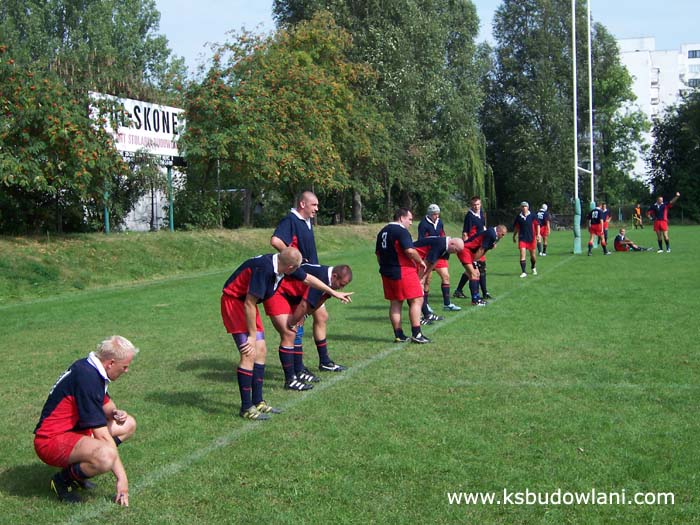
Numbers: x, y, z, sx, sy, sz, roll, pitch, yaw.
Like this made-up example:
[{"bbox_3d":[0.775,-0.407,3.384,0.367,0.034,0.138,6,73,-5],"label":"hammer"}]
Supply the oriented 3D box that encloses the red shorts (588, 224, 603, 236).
[{"bbox_3d":[8.309,-1.069,33.400,0.460,0.400,0.310,1,4,38],"label":"red shorts"}]

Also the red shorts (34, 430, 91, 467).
[{"bbox_3d":[-1.813,1.179,6.250,0.380,0.260,0.390,-2,3,3],"label":"red shorts"}]

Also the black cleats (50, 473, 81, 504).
[{"bbox_3d":[-1.745,1.388,6.100,0.260,0.130,0.105,32,16,21],"label":"black cleats"}]

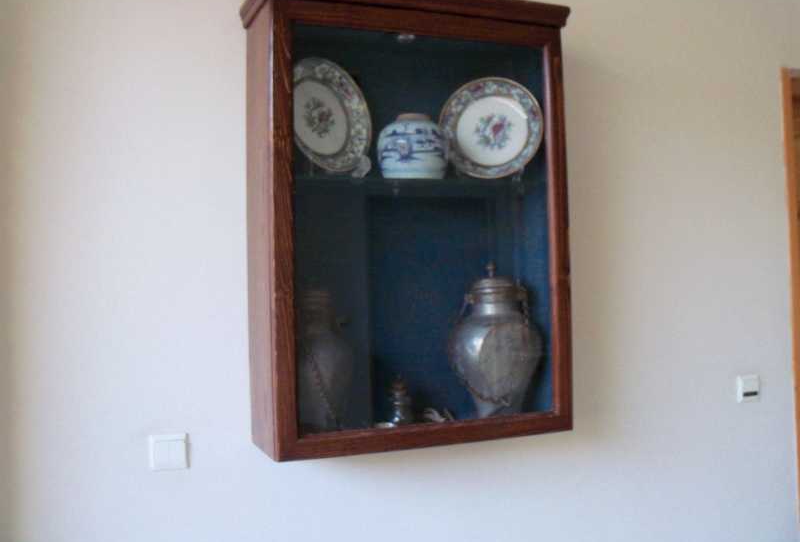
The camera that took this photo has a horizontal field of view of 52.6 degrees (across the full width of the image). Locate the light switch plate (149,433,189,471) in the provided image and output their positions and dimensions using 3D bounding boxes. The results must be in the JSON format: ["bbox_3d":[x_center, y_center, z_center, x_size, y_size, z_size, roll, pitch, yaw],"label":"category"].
[{"bbox_3d":[-0.527,0.415,1.848,0.081,0.081,0.012,-1,-1,-22],"label":"light switch plate"}]

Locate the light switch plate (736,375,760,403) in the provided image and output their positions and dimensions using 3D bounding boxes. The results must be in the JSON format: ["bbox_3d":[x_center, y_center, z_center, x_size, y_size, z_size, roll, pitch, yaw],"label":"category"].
[{"bbox_3d":[1.075,0.365,2.487,0.081,0.082,0.013,-1,-1,-22],"label":"light switch plate"}]

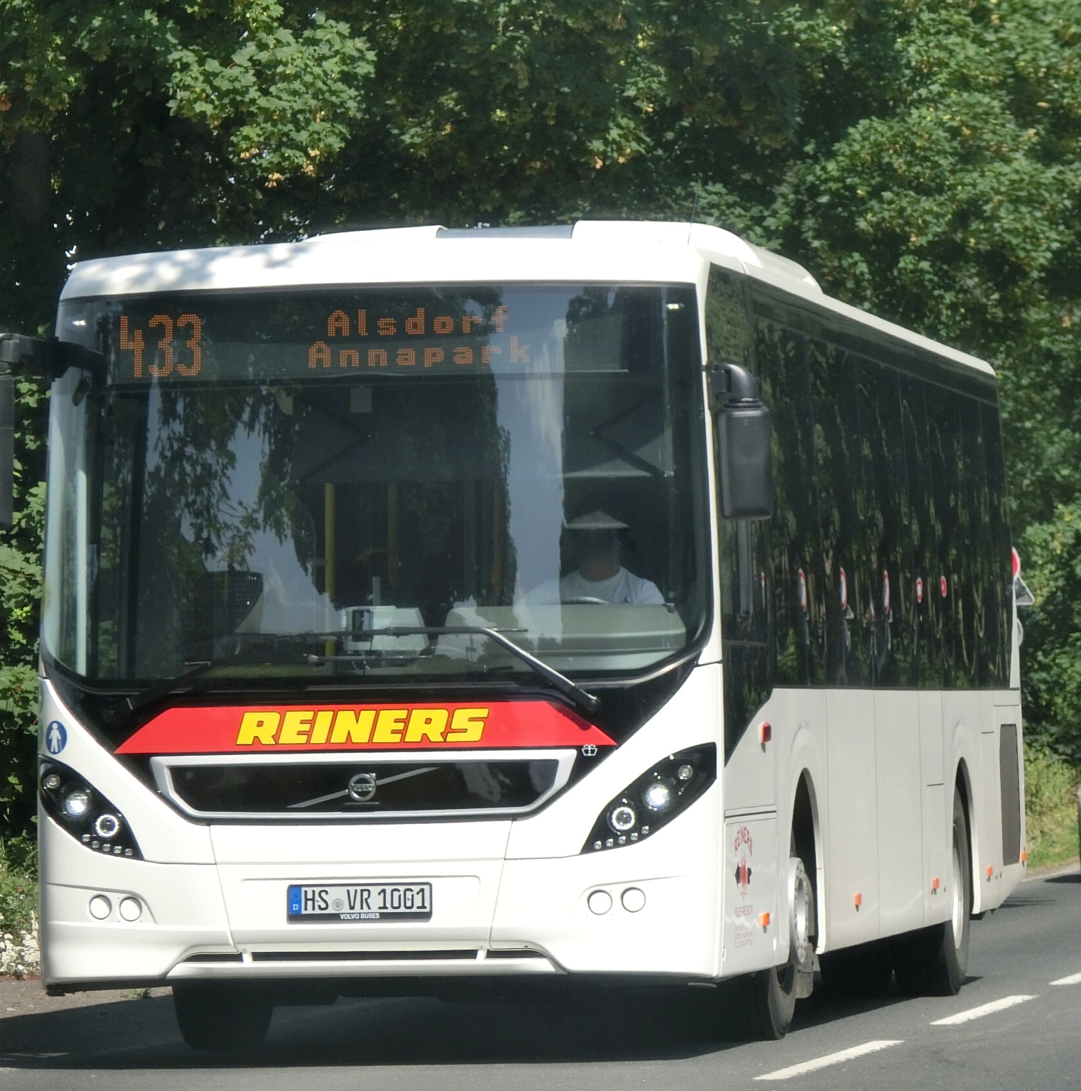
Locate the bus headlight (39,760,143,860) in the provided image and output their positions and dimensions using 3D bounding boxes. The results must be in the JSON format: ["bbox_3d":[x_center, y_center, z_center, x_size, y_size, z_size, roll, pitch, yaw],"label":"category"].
[{"bbox_3d":[-1.659,0.965,28.135,0.462,0.392,0.271,-1,-1,9],"label":"bus headlight"}]

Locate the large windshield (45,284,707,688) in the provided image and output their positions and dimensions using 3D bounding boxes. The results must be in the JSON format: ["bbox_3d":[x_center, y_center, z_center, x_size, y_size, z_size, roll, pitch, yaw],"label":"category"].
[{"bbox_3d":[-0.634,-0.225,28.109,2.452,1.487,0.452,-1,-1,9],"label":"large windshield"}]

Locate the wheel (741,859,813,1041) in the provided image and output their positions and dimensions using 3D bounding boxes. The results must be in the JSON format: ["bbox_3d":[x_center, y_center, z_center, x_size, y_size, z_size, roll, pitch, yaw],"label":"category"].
[{"bbox_3d":[0.840,1.468,30.336,0.281,0.970,0.970,-1,-1,9],"label":"wheel"}]

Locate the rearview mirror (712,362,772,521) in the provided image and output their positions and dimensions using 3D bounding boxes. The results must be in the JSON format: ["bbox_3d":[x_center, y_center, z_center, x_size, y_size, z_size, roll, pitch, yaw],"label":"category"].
[{"bbox_3d":[0.734,-0.389,28.087,0.221,0.583,0.221,-1,-1,-3],"label":"rearview mirror"}]

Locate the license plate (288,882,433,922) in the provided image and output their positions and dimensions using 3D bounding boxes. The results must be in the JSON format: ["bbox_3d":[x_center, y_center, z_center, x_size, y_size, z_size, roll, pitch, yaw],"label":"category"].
[{"bbox_3d":[-0.656,1.296,27.777,0.533,0.126,0.020,-1,-1,9],"label":"license plate"}]

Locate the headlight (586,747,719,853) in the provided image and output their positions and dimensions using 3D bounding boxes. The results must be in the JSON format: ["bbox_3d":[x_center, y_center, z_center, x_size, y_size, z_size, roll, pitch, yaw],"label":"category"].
[{"bbox_3d":[0.393,0.921,27.792,0.462,0.392,0.271,-1,-1,9],"label":"headlight"}]

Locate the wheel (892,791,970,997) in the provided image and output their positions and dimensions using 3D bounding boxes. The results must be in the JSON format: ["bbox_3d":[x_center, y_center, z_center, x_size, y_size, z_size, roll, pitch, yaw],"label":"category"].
[{"bbox_3d":[1.800,1.611,35.849,0.281,0.970,0.970,-1,-1,9],"label":"wheel"}]

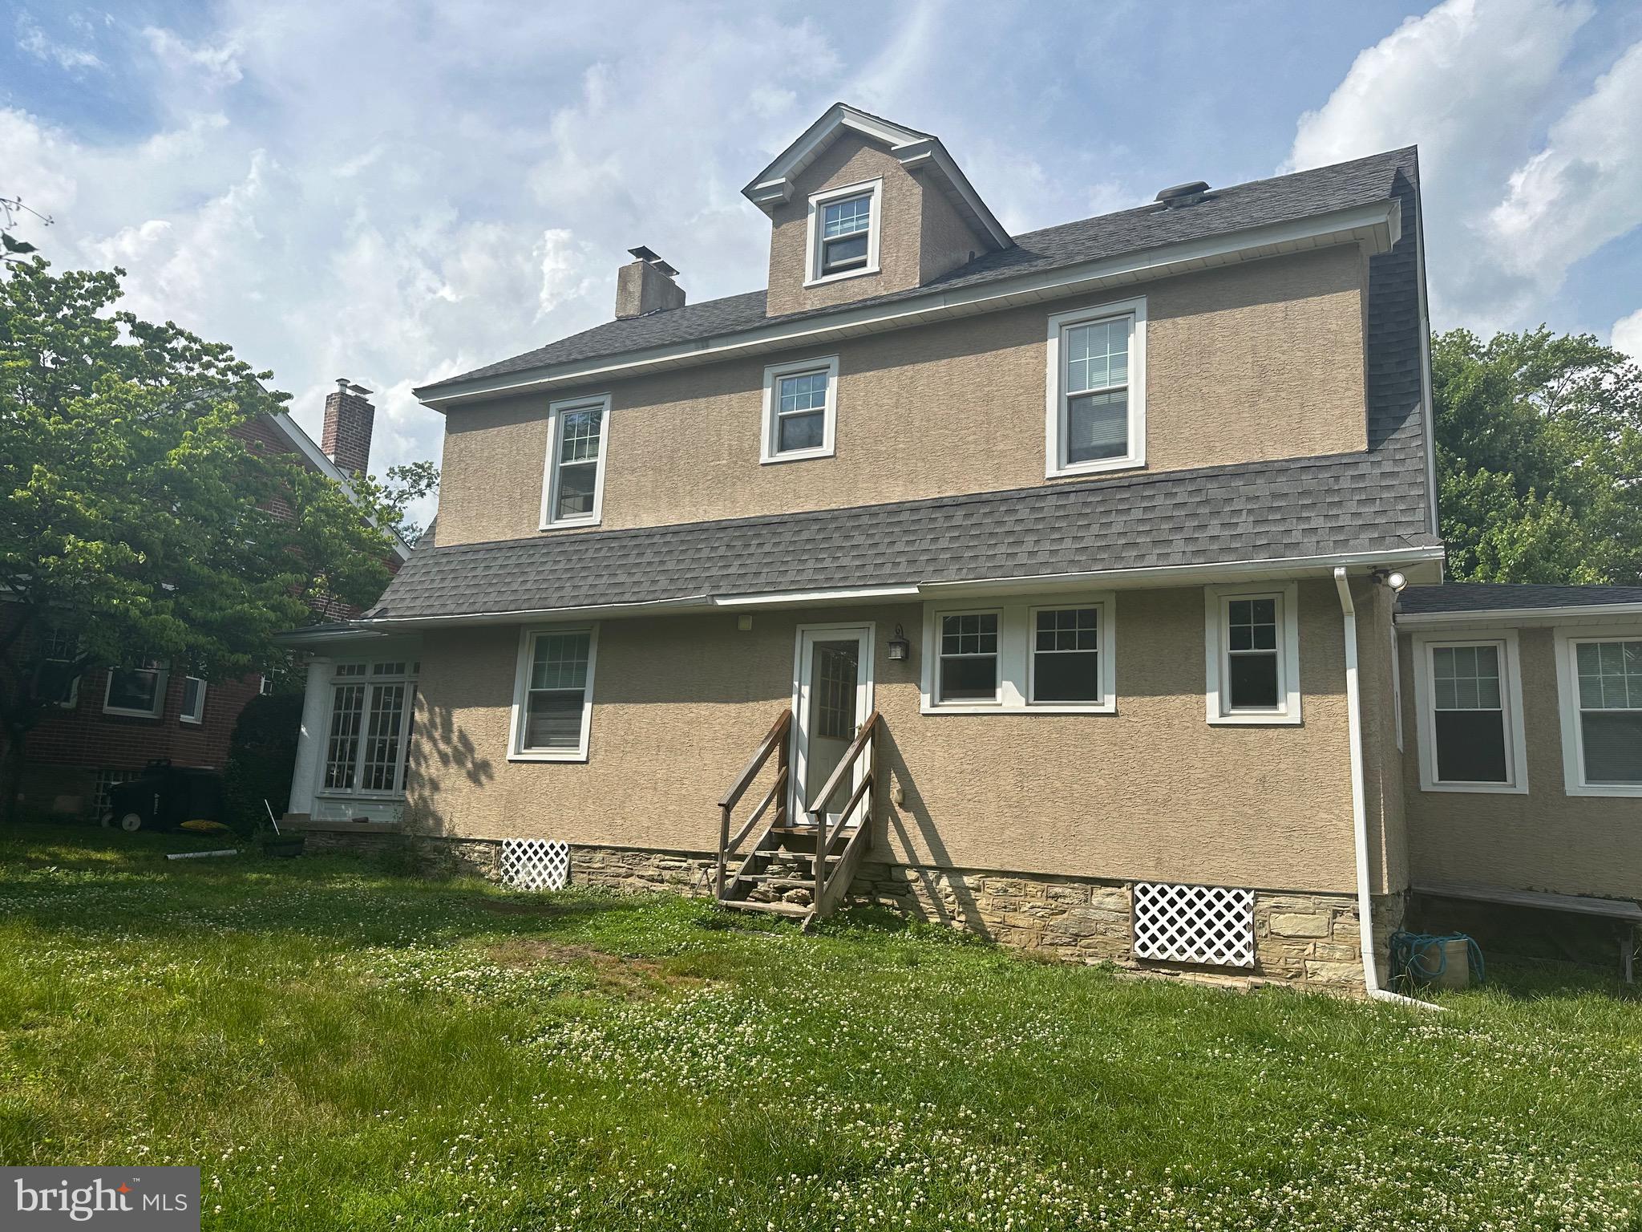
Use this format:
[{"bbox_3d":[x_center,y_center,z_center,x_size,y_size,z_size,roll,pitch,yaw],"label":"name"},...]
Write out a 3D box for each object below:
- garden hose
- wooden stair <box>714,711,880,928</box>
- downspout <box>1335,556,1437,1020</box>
[{"bbox_3d":[5.307,2.960,9.779,0.680,0.458,0.513,-3,-12,28],"label":"garden hose"},{"bbox_3d":[-0.221,1.862,10.979,1.153,1.932,1.242,-3,-12,28],"label":"wooden stair"},{"bbox_3d":[4.473,1.312,9.024,0.591,3.440,0.424,-3,-12,28],"label":"downspout"}]

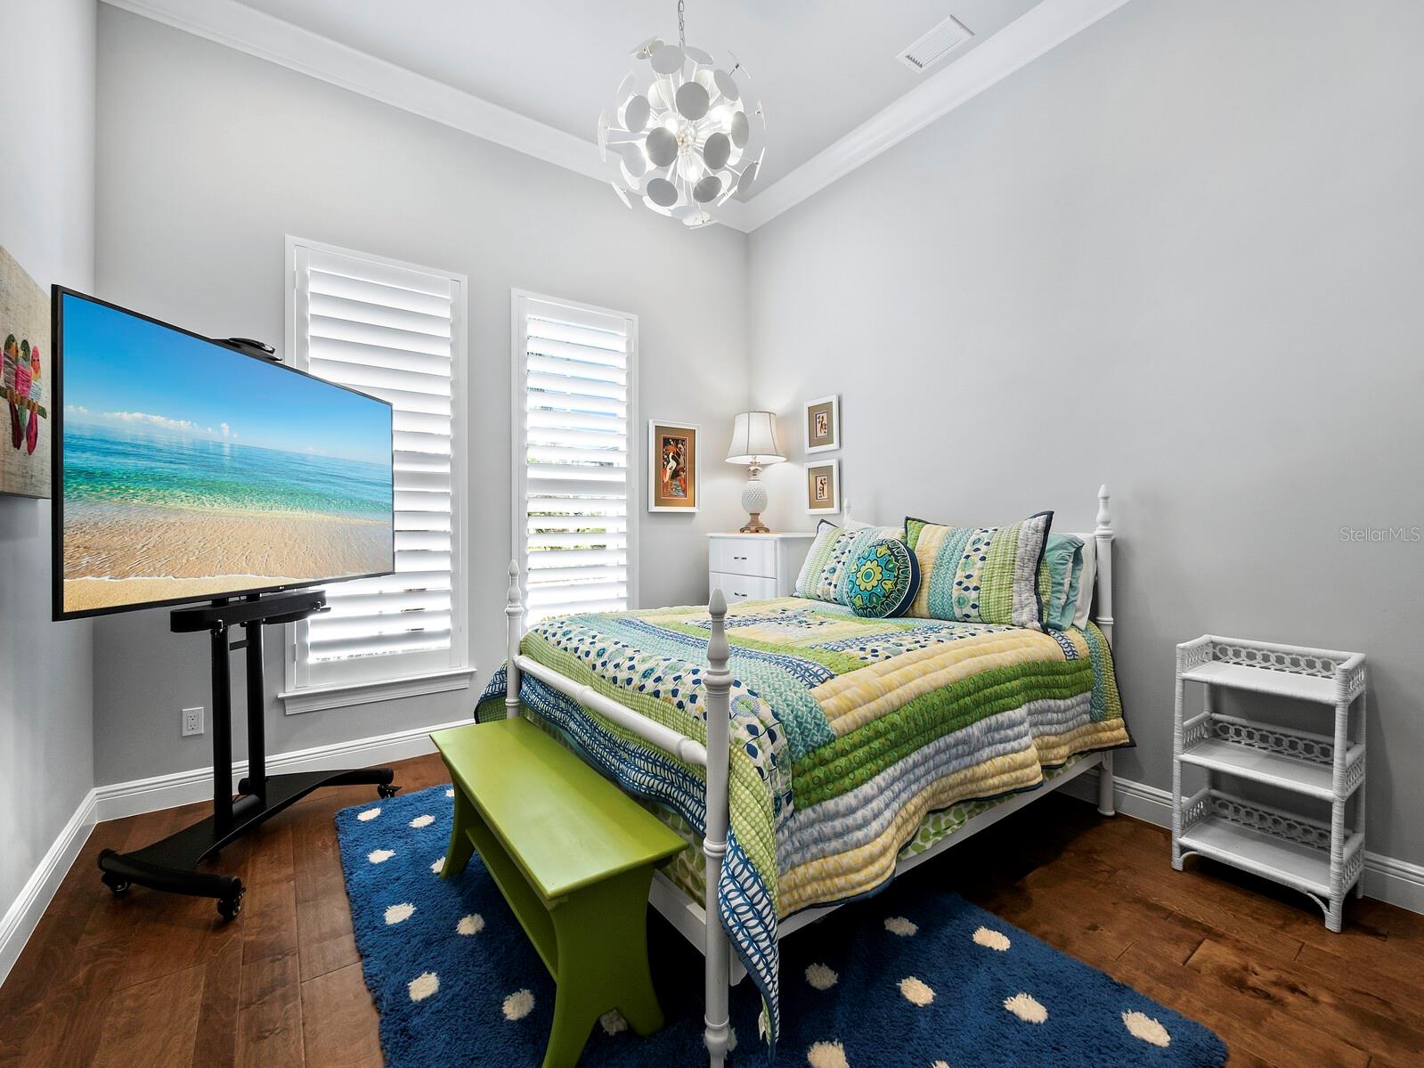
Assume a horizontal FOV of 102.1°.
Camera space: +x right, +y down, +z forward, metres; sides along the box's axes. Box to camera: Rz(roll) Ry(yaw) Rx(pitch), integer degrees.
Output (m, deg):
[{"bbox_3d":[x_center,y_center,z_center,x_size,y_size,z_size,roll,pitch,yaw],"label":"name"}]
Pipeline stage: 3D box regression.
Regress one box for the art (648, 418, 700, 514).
[{"bbox_3d":[-0.251,-0.439,3.832,0.386,0.597,0.025,-1,1,-34],"label":"art"}]

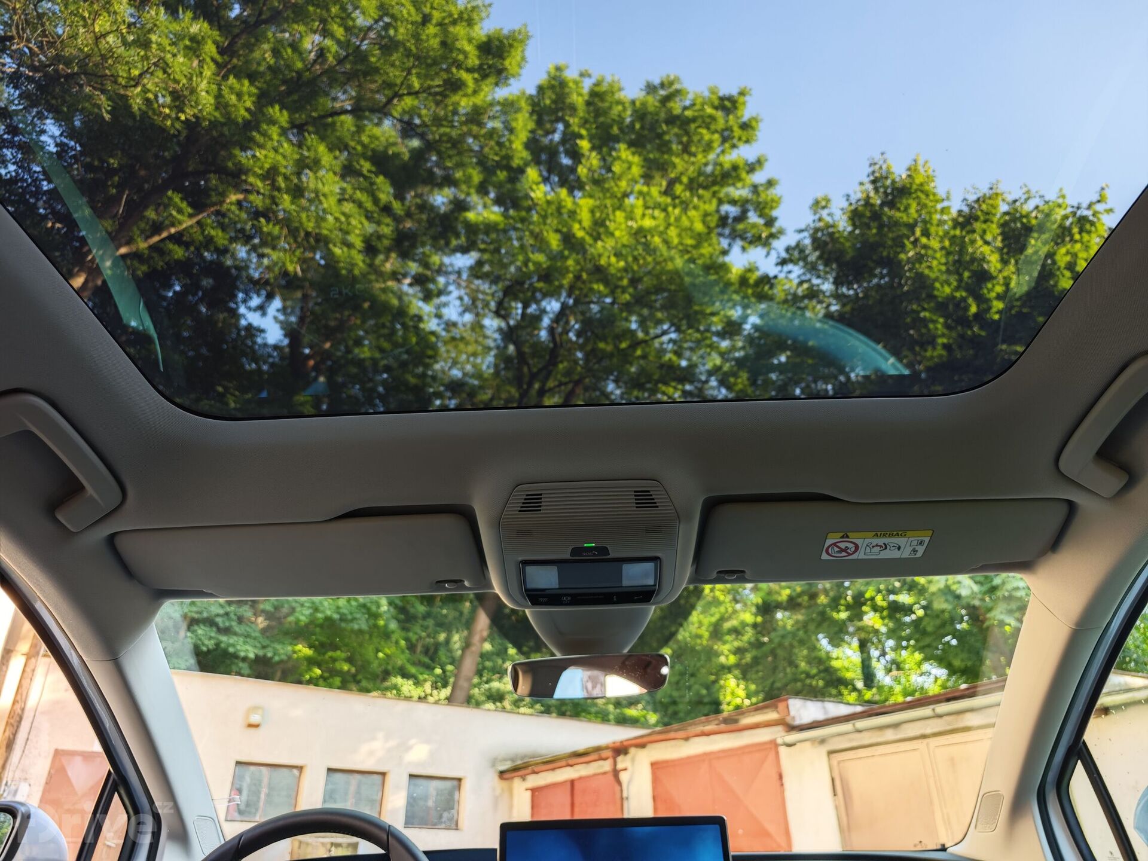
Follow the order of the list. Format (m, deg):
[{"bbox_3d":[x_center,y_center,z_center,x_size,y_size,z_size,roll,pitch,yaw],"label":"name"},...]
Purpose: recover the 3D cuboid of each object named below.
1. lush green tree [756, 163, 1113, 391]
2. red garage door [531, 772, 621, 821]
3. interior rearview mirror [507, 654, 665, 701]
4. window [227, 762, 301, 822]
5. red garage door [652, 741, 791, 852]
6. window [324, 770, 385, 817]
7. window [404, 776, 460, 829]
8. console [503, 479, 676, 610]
[{"bbox_3d":[9.542,0.869,17.257,9.500,16.800,9.500,-18,-35,27],"label":"lush green tree"},{"bbox_3d":[-0.015,6.529,11.666,0.080,2.160,2.380,19,-36,-29],"label":"red garage door"},{"bbox_3d":[0.023,0.346,1.073,0.230,0.060,0.035,-8,-28,13],"label":"interior rearview mirror"},{"bbox_3d":[-4.608,5.404,11.357,1.000,0.790,0.100,19,-36,-29],"label":"window"},{"bbox_3d":[1.786,5.128,9.380,0.080,2.180,2.360,19,-36,-29],"label":"red garage door"},{"bbox_3d":[-3.490,5.800,12.022,0.990,0.790,0.100,19,-36,-29],"label":"window"},{"bbox_3d":[-2.355,6.200,12.698,0.990,0.790,0.100,19,-36,-29],"label":"window"},{"bbox_3d":[0.019,0.122,0.919,0.210,0.060,0.210,-2,-53,4],"label":"console"}]

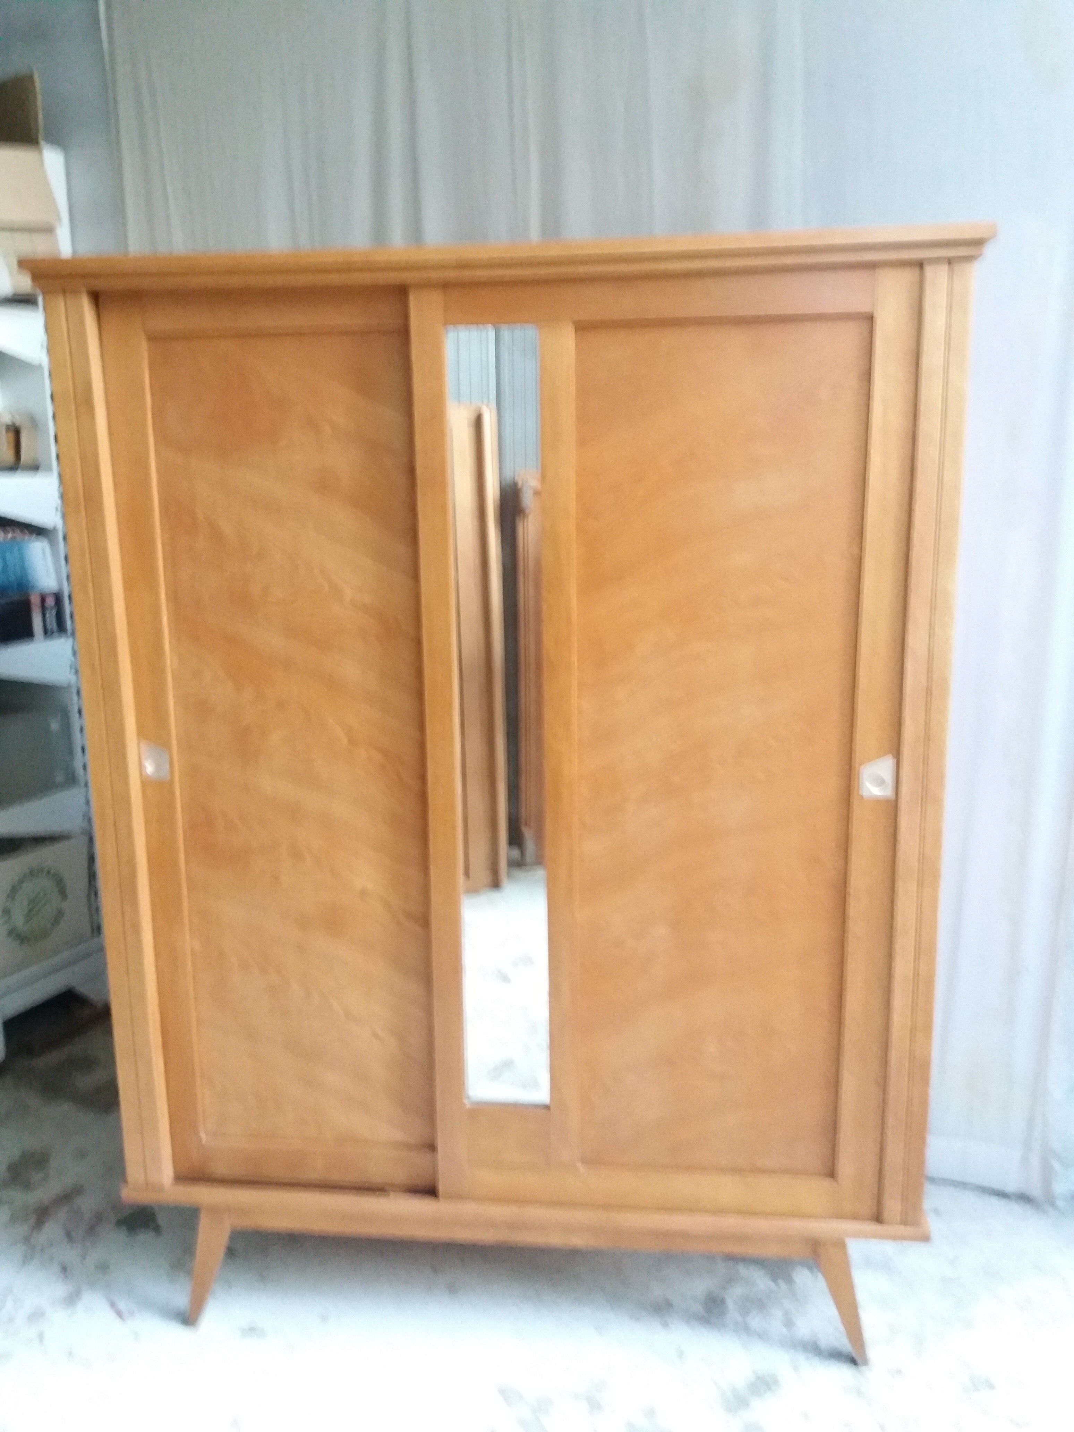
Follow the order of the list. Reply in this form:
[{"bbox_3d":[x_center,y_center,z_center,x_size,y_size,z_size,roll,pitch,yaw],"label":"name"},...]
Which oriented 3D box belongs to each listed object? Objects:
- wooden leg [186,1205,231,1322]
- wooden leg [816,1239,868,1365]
[{"bbox_3d":[-0.572,0.951,2.046,0.089,0.241,0.055,0,11,6],"label":"wooden leg"},{"bbox_3d":[0.506,0.955,1.933,0.089,0.241,0.055,0,11,6],"label":"wooden leg"}]

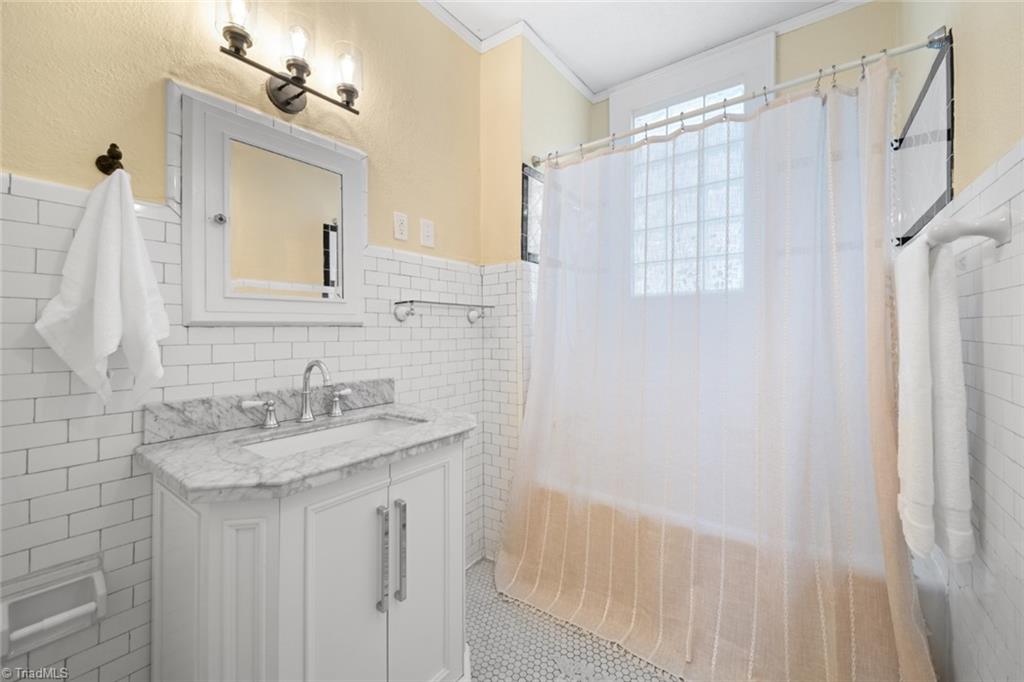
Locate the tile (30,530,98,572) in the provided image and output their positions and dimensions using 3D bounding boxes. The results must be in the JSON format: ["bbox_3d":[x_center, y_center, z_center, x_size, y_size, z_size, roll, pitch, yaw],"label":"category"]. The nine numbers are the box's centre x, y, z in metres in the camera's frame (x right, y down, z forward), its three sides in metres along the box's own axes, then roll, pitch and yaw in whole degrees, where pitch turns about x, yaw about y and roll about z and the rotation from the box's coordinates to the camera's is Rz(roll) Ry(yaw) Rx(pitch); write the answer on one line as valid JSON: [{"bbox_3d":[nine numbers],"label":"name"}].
[{"bbox_3d":[-1.004,0.474,0.899,0.009,0.052,0.106,0,1,36],"label":"tile"}]

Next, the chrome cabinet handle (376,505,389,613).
[{"bbox_3d":[-0.323,0.549,0.998,0.038,0.262,0.013,0,1,36],"label":"chrome cabinet handle"}]

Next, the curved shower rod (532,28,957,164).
[{"bbox_3d":[0.696,-0.894,1.583,1.430,0.050,0.050,0,1,35],"label":"curved shower rod"}]

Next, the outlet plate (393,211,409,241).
[{"bbox_3d":[-0.453,-0.469,1.633,0.008,0.115,0.073,0,1,36],"label":"outlet plate"}]

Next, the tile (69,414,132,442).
[{"bbox_3d":[-0.971,0.203,0.943,0.009,0.052,0.106,0,1,36],"label":"tile"}]

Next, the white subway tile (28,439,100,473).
[{"bbox_3d":[-1.006,0.258,0.895,0.009,0.052,0.106,0,1,36],"label":"white subway tile"}]

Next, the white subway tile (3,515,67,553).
[{"bbox_3d":[-1.035,0.420,0.857,0.009,0.052,0.106,0,1,36],"label":"white subway tile"}]

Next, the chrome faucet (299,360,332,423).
[{"bbox_3d":[-0.609,0.158,1.236,0.168,0.195,0.046,0,1,36],"label":"chrome faucet"}]

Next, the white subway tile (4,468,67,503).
[{"bbox_3d":[-1.035,0.312,0.855,0.009,0.052,0.106,0,1,36],"label":"white subway tile"}]

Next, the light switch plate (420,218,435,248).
[{"bbox_3d":[-0.369,-0.472,1.748,0.008,0.117,0.074,0,1,36],"label":"light switch plate"}]

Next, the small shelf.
[{"bbox_3d":[-0.279,-0.119,1.772,0.125,0.080,0.500,0,1,36],"label":"small shelf"}]

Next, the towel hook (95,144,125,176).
[{"bbox_3d":[-0.932,-0.402,0.922,0.070,0.082,0.046,0,1,36],"label":"towel hook"}]

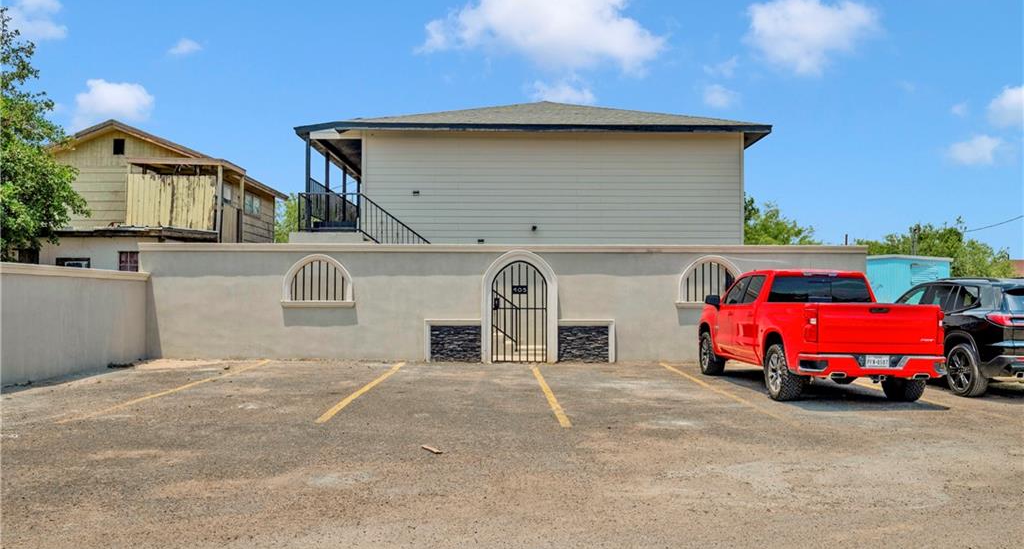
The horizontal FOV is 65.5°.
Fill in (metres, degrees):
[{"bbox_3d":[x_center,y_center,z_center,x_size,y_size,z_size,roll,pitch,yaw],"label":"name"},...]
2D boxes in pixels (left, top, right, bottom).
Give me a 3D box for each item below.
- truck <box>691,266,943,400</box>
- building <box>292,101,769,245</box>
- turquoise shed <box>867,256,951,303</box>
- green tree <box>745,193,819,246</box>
[{"bbox_3d":[4.860,0.961,13.724,2.060,1.970,5.880,0,-1,-2],"label":"truck"},{"bbox_3d":[0.450,-1.719,27.398,12.800,8.000,13.200,0,-1,-1],"label":"building"},{"bbox_3d":[11.000,0.869,23.832,3.000,2.650,3.000,0,-1,-1],"label":"turquoise shed"},{"bbox_3d":[11.000,-0.493,34.572,5.200,5.900,5.200,0,-1,0],"label":"green tree"}]

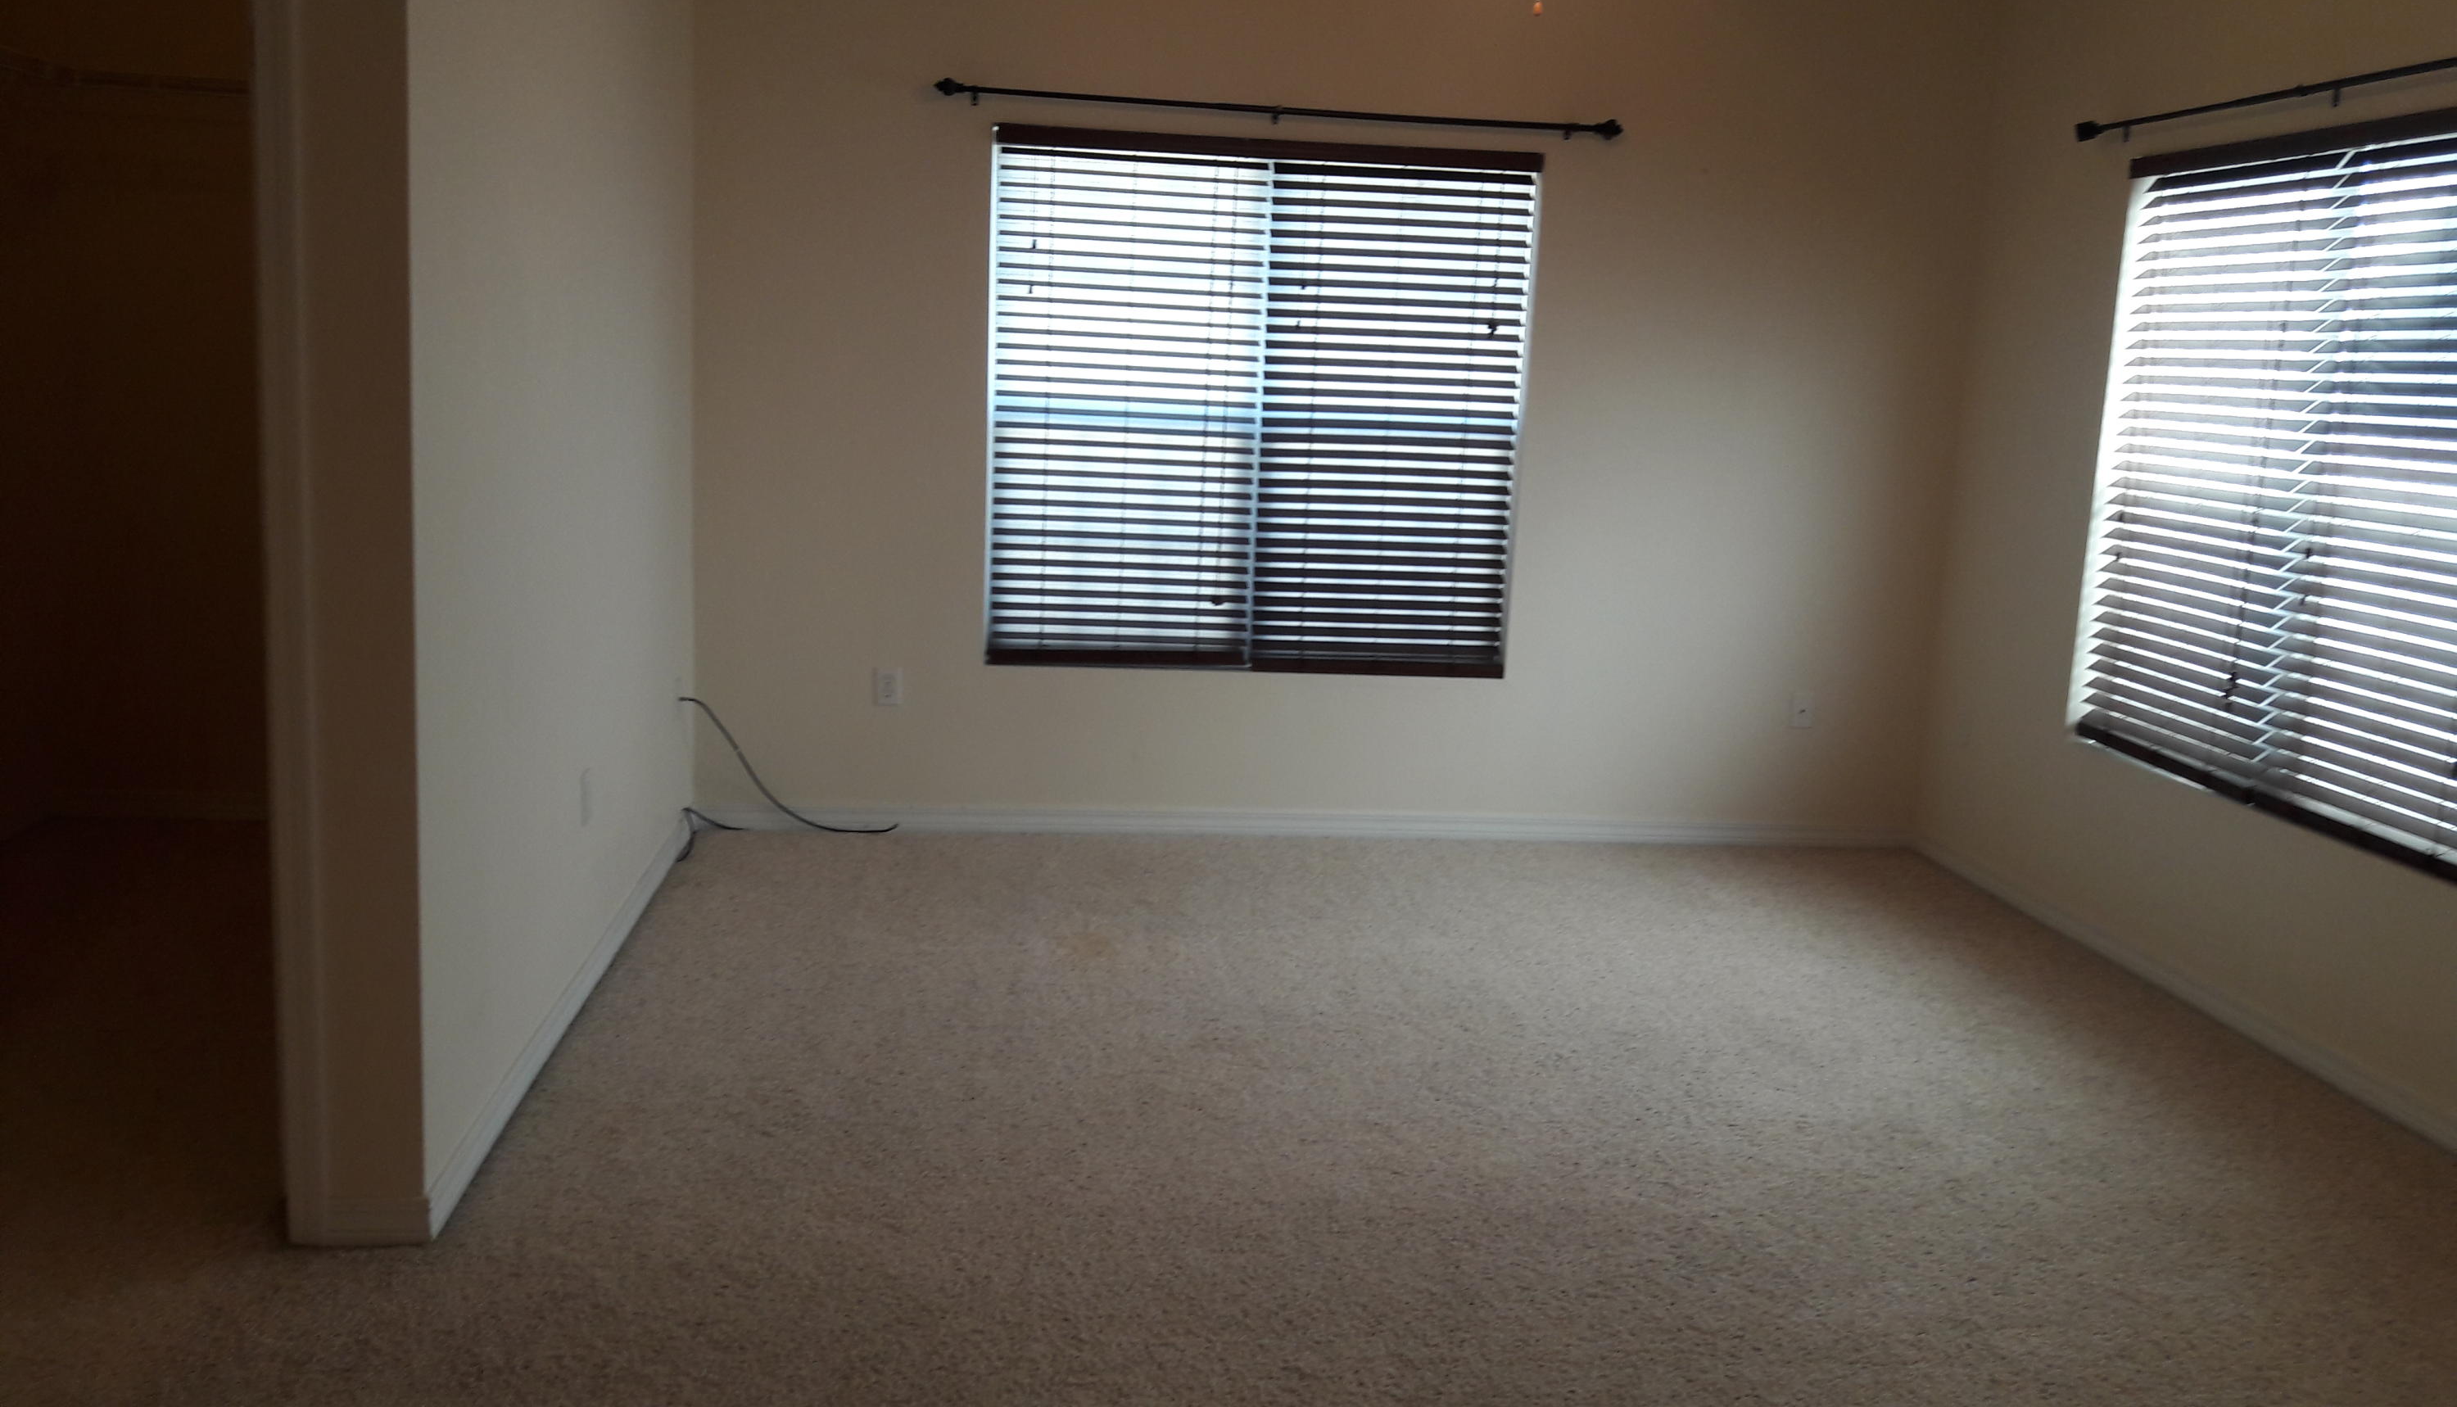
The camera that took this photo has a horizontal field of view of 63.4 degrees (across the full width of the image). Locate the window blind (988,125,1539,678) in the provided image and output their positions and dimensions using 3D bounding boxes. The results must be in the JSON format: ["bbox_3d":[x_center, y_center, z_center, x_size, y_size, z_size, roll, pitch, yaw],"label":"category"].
[{"bbox_3d":[0.092,-0.840,5.744,1.550,1.520,0.065,2,10,-7],"label":"window blind"}]

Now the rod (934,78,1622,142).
[{"bbox_3d":[0.153,-1.649,5.535,1.930,0.057,0.100,2,10,-7],"label":"rod"}]

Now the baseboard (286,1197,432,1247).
[{"bbox_3d":[-1.356,0.803,3.104,0.217,0.082,0.018,2,10,-7],"label":"baseboard"}]

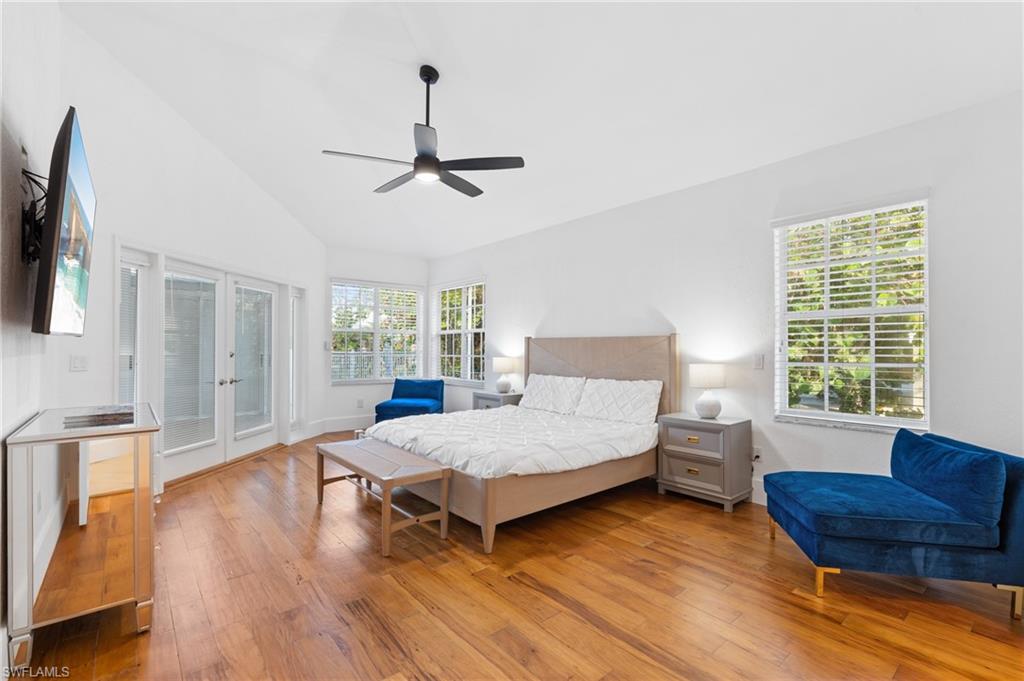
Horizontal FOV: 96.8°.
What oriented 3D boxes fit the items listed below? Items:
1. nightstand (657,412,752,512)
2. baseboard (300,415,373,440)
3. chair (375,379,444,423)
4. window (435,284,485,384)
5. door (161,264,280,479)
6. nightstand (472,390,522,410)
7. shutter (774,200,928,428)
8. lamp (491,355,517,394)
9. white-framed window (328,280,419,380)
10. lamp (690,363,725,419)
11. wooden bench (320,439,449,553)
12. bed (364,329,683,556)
[{"bbox_3d":[1.629,0.989,3.852,0.400,0.656,0.610,0,-1,-40],"label":"nightstand"},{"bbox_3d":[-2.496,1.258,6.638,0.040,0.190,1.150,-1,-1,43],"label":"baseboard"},{"bbox_3d":[-1.500,0.980,6.810,0.770,0.750,0.910,0,-1,6],"label":"chair"},{"bbox_3d":[-0.808,-0.104,7.044,0.090,1.530,1.330,0,-1,-40],"label":"window"},{"bbox_3d":[-3.079,0.278,4.964,0.080,2.040,1.830,0,-1,5],"label":"door"},{"bbox_3d":[-0.164,1.015,5.950,0.400,0.656,0.610,0,-1,-40],"label":"nightstand"},{"bbox_3d":[2.397,-0.150,3.292,0.090,1.510,0.915,0,-1,-40],"label":"shutter"},{"bbox_3d":[-0.118,0.450,5.917,0.300,0.475,0.300,0,-1,-40],"label":"lamp"},{"bbox_3d":[-2.086,-0.101,7.124,1.500,1.530,0.090,0,-1,-40],"label":"white-framed window"},{"bbox_3d":[1.660,0.427,3.858,0.310,0.470,0.310,0,-1,-40],"label":"lamp"},{"bbox_3d":[-0.999,1.089,3.355,0.450,0.456,1.270,0,-1,-40],"label":"wooden bench"},{"bbox_3d":[0.035,0.638,4.250,2.220,1.375,2.070,0,-1,-40],"label":"bed"}]

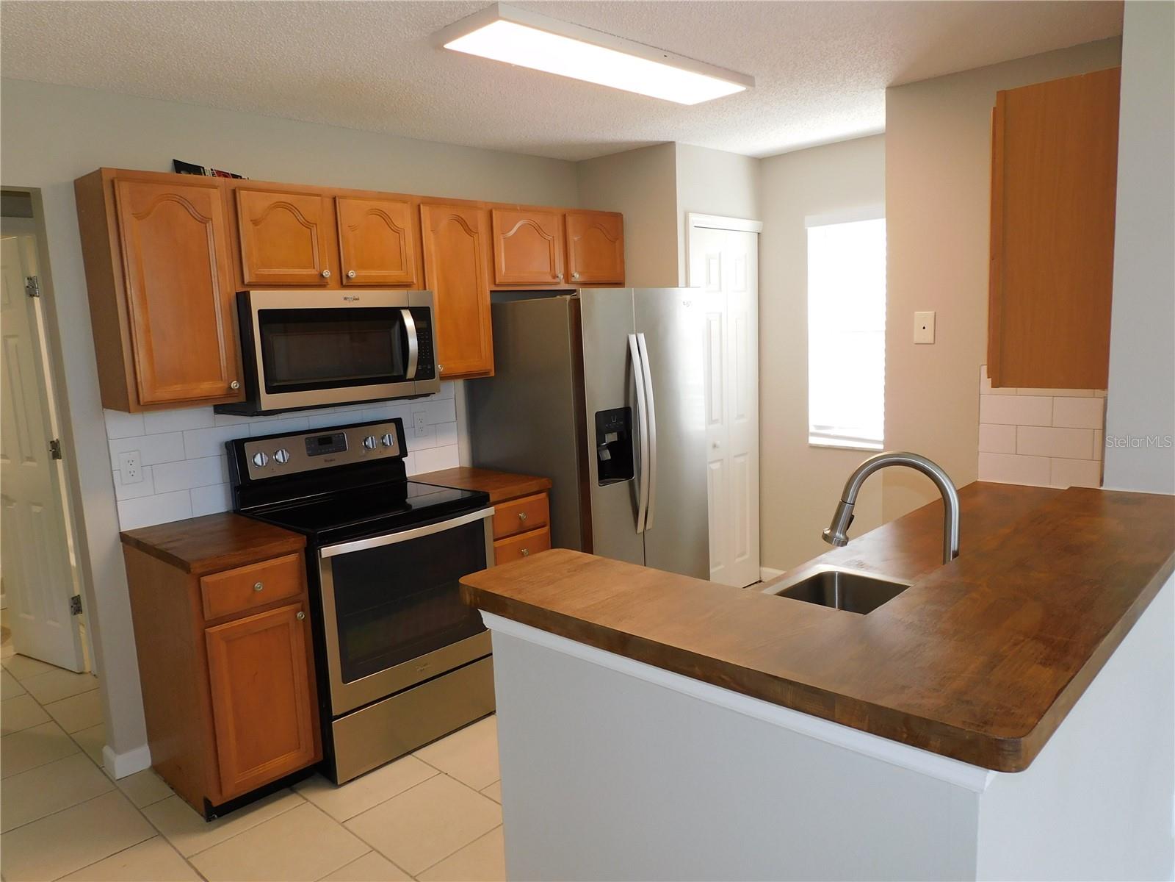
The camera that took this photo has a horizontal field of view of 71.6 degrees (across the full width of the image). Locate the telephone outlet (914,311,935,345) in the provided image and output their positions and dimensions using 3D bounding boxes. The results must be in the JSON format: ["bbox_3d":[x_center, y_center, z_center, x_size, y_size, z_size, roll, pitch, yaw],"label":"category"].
[{"bbox_3d":[1.323,-0.443,3.198,0.077,0.124,0.010,6,12,43],"label":"telephone outlet"}]

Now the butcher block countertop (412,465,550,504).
[{"bbox_3d":[-0.516,0.190,3.614,0.632,0.038,0.374,6,12,43],"label":"butcher block countertop"}]

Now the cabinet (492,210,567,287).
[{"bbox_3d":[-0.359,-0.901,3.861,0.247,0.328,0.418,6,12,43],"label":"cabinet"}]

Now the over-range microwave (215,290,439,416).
[{"bbox_3d":[-1.011,-0.360,3.193,0.416,0.430,0.751,6,12,43],"label":"over-range microwave"}]

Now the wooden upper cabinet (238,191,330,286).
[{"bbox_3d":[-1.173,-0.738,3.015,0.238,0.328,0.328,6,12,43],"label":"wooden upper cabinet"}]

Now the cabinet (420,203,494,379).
[{"bbox_3d":[-0.637,-0.640,3.597,0.247,0.730,0.346,6,12,43],"label":"cabinet"}]

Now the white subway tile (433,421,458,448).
[{"bbox_3d":[-0.671,-0.030,3.878,0.014,0.110,0.129,6,12,43],"label":"white subway tile"}]

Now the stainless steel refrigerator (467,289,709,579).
[{"bbox_3d":[0.024,0.134,4.032,0.830,1.735,0.860,6,12,44],"label":"stainless steel refrigerator"}]

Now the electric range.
[{"bbox_3d":[-0.855,0.556,3.219,0.698,1.178,0.752,6,12,43],"label":"electric range"}]

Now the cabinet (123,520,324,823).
[{"bbox_3d":[-1.298,0.774,2.916,0.635,0.907,0.376,6,12,44],"label":"cabinet"}]

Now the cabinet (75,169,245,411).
[{"bbox_3d":[-1.467,-0.507,2.825,0.320,0.768,0.380,6,12,44],"label":"cabinet"}]

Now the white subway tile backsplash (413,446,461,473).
[{"bbox_3d":[-0.708,0.087,3.851,0.014,0.111,0.252,6,12,43],"label":"white subway tile backsplash"}]

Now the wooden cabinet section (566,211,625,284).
[{"bbox_3d":[-0.055,-0.968,4.207,0.310,0.358,0.432,6,12,44],"label":"wooden cabinet section"}]

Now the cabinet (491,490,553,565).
[{"bbox_3d":[-0.508,0.633,3.727,0.625,0.880,0.372,6,12,44],"label":"cabinet"}]

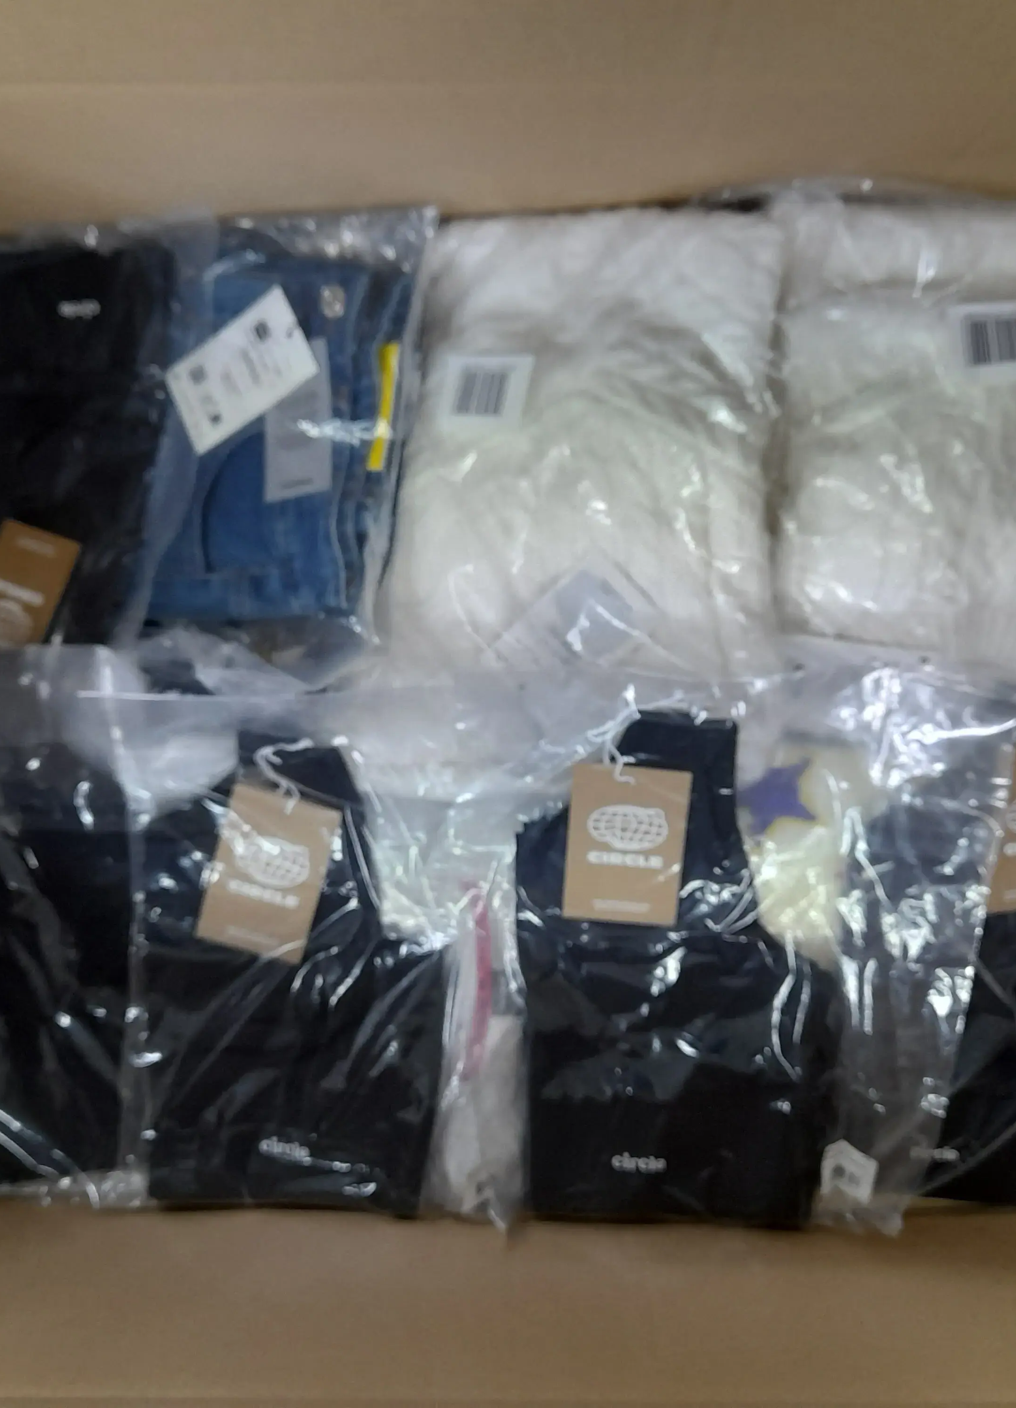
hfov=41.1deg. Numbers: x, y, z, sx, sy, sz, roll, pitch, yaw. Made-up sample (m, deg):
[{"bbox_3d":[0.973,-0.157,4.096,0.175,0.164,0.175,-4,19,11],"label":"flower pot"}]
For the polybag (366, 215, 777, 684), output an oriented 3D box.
[{"bbox_3d":[0.043,-0.141,0.778,0.220,0.065,0.280,3,93,0],"label":"polybag"}]

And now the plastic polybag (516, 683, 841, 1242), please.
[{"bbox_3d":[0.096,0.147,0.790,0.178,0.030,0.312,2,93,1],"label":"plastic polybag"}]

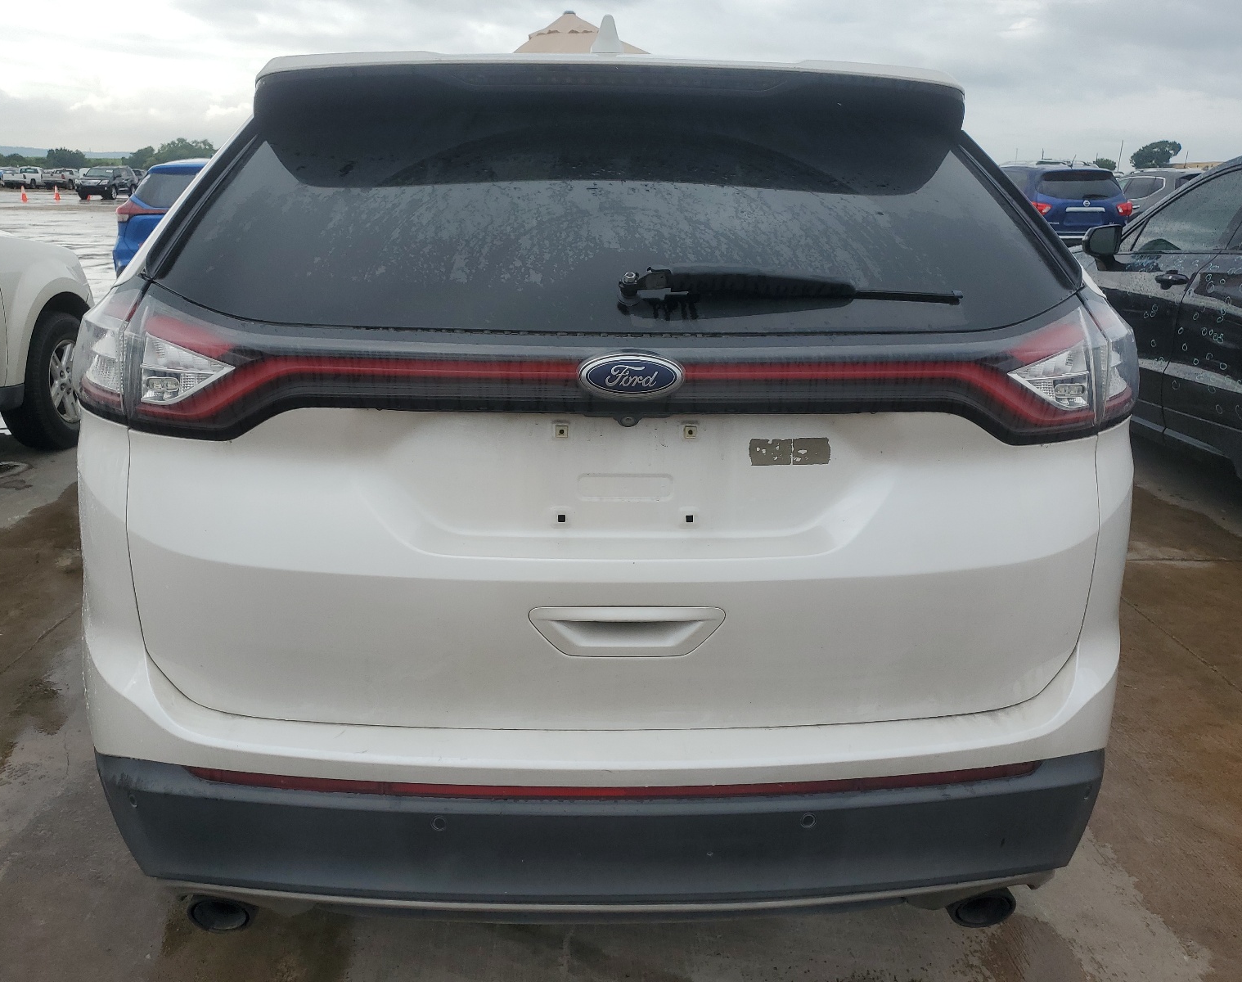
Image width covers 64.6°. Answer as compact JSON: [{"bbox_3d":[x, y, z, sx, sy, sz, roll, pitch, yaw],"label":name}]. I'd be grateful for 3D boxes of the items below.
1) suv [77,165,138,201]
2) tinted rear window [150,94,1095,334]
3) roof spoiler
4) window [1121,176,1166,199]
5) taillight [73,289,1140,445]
[{"bbox_3d":[-30.615,-18.389,58.597,1.970,1.900,4.950,0,18,-2],"label":"suv"},{"bbox_3d":[-0.004,-0.464,1.554,1.390,0.120,0.560,0,57,-3],"label":"tinted rear window"},{"bbox_3d":[-0.018,-0.696,1.752,1.230,0.130,0.290,0,18,-3],"label":"roof spoiler"},{"bbox_3d":[9.751,-5.675,18.400,0.100,0.420,1.350,13,16,-11],"label":"window"},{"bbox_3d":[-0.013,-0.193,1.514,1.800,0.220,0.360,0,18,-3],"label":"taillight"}]

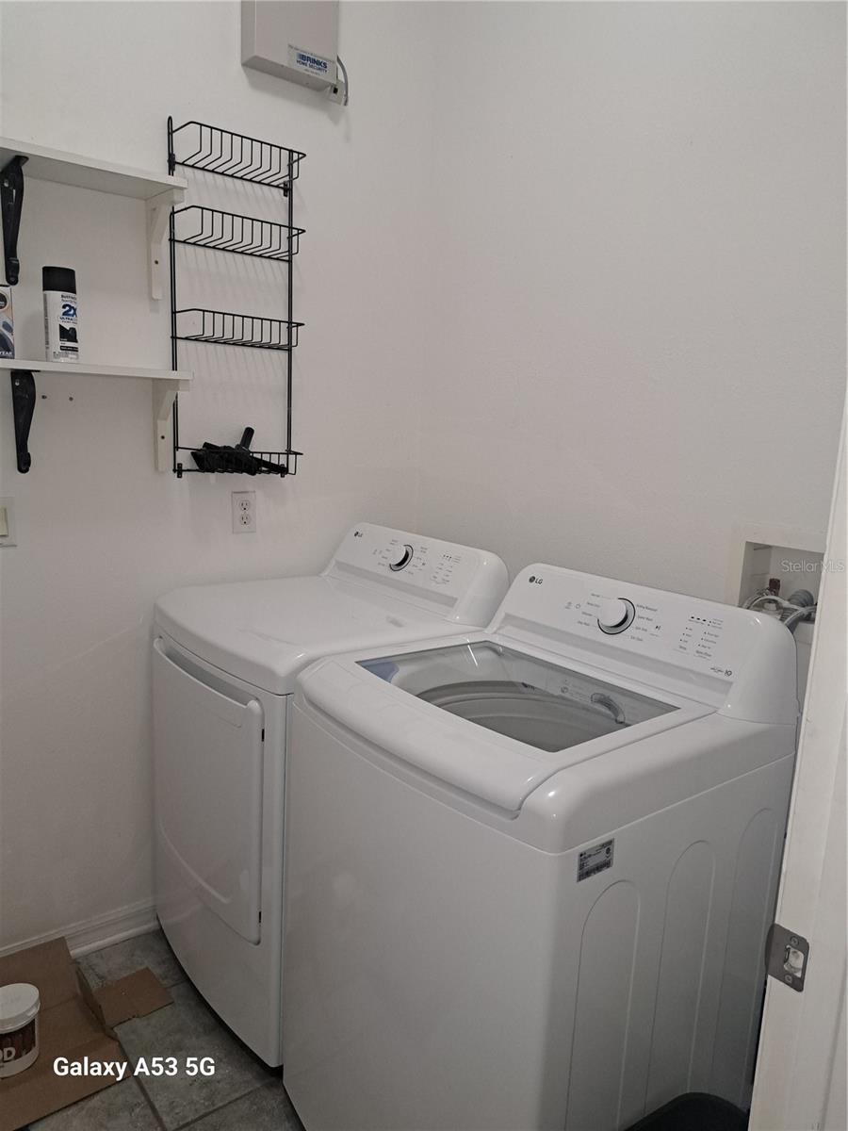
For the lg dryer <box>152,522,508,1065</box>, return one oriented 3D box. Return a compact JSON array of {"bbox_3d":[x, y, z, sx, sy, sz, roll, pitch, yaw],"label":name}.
[{"bbox_3d":[-0.253,0.487,2.034,0.690,1.100,0.686,-5,12,-39],"label":"lg dryer"}]

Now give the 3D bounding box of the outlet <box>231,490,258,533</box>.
[{"bbox_3d":[-0.492,-0.145,2.151,0.070,0.115,0.008,-5,12,-36],"label":"outlet"}]

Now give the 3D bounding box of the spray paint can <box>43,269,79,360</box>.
[{"bbox_3d":[-0.806,-0.552,1.744,0.066,0.202,0.066,2,10,0],"label":"spray paint can"}]

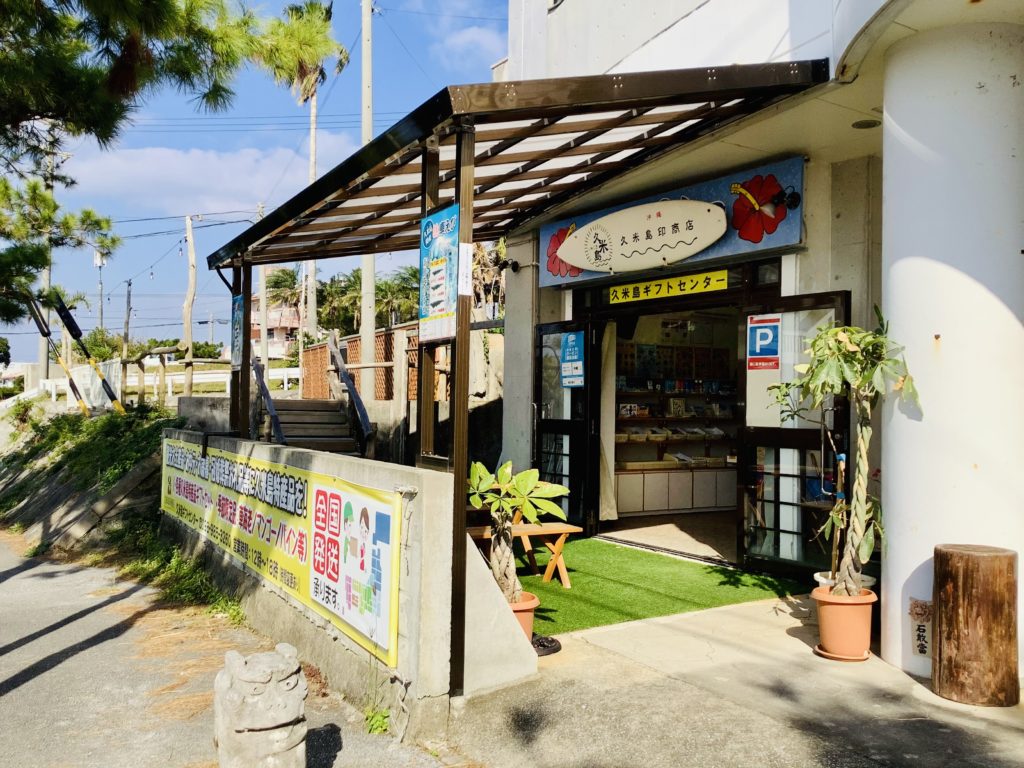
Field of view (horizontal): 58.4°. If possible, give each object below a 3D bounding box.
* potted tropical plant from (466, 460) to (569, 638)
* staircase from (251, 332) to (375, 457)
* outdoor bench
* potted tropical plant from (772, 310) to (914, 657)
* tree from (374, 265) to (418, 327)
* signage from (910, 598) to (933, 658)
[{"bbox_3d":[0.021,0.867,4.563,0.500,0.980,0.520,1,-1,0],"label":"potted tropical plant"},{"bbox_3d":[-2.812,0.403,12.910,1.600,2.160,1.400,2,-1,-33],"label":"staircase"},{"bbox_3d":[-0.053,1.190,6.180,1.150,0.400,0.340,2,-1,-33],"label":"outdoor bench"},{"bbox_3d":[1.773,0.505,4.878,0.660,1.820,0.700,2,-1,-33],"label":"potted tropical plant"},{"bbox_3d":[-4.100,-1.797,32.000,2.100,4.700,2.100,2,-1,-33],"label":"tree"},{"bbox_3d":[1.956,1.165,4.370,0.030,0.290,0.130,2,-2,-44],"label":"signage"}]

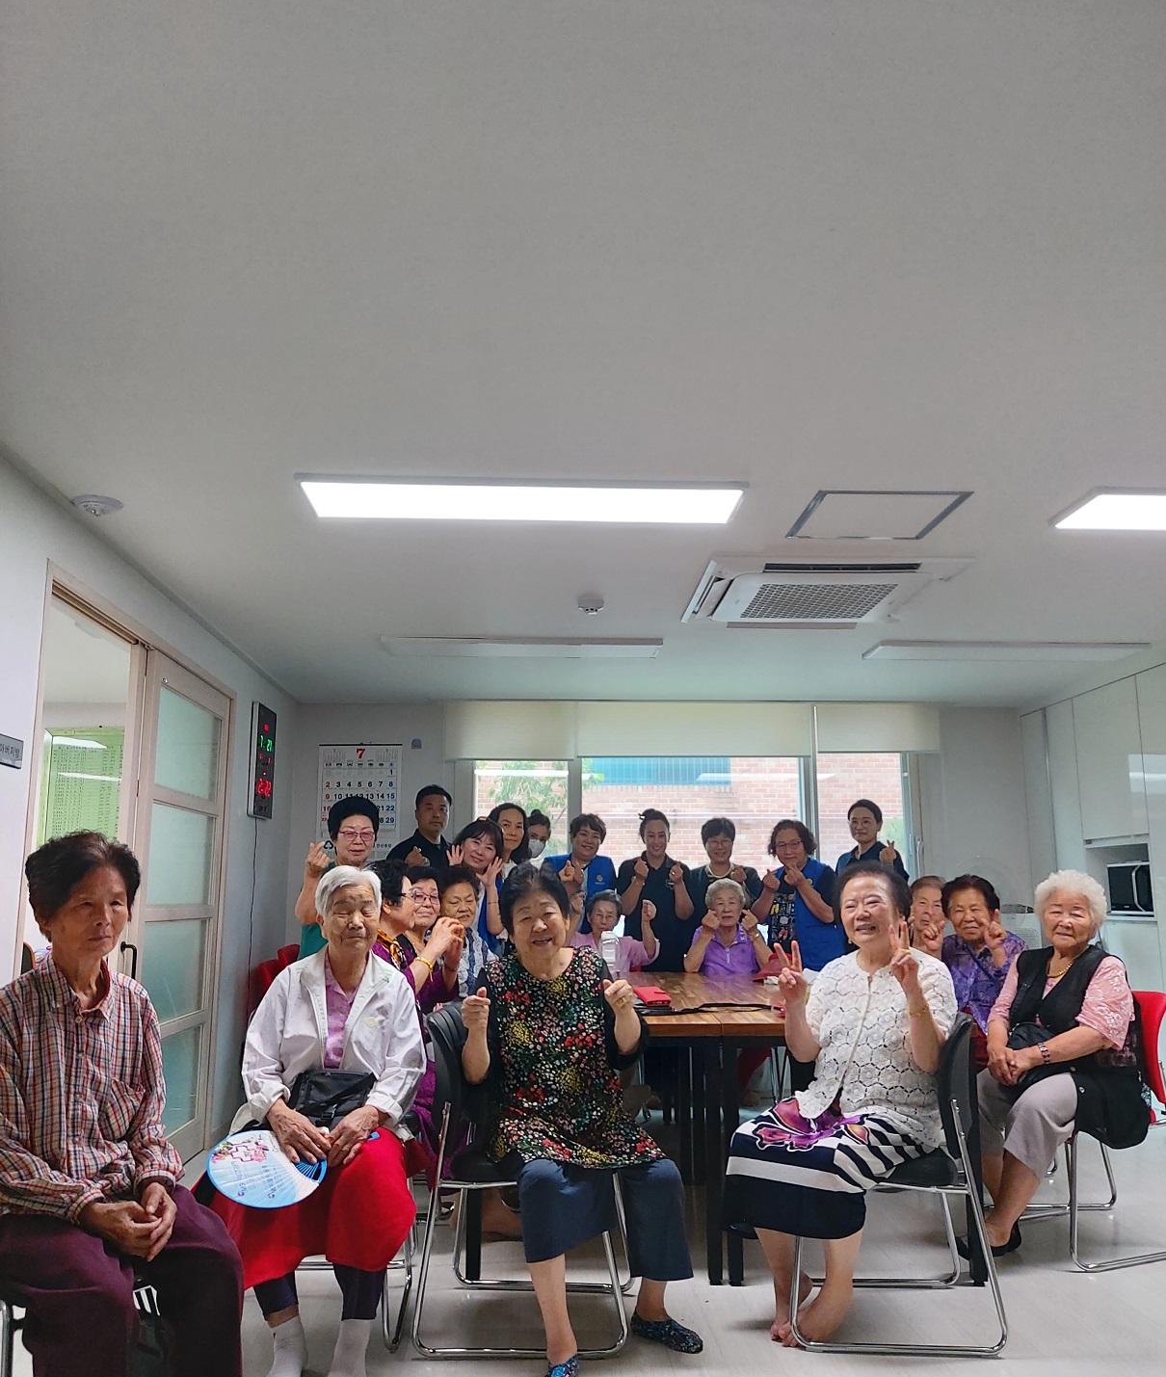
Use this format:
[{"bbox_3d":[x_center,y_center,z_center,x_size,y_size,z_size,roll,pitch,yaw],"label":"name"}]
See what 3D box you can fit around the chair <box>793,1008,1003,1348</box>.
[{"bbox_3d":[0.803,1.314,3.107,0.530,0.790,0.510,-1,-10,4],"label":"chair"}]

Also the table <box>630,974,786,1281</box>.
[{"bbox_3d":[0.444,1.599,4.502,1.541,0.738,2.329,0,-10,1],"label":"table"}]

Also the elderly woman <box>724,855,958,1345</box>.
[{"bbox_3d":[0.704,1.068,2.980,0.540,1.200,0.760,-8,-13,37],"label":"elderly woman"}]

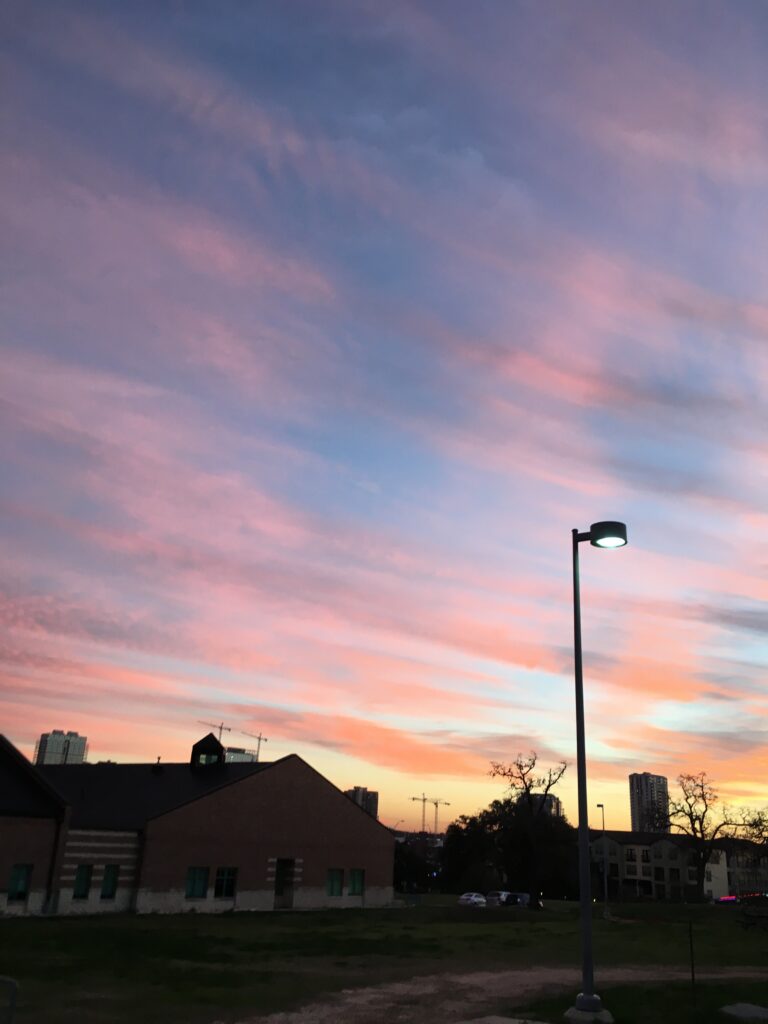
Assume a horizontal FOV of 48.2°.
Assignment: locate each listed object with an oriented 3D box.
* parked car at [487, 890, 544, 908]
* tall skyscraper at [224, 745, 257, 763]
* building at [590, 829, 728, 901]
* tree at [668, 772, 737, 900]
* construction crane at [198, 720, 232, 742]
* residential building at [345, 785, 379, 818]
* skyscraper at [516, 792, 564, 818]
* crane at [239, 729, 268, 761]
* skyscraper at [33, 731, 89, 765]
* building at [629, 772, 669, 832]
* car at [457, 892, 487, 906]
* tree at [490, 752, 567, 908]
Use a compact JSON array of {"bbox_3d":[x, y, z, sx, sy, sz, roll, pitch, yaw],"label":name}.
[{"bbox_3d":[15.479,45.898,101.752,1.950,1.600,4.900,-15,-27,40],"label":"parked car"},{"bbox_3d":[-157.347,299.041,914.320,31.000,89.000,28.000,13,-23,-24],"label":"tall skyscraper"},{"bbox_3d":[50.957,65.897,159.902,22.500,11.910,15.000,3,-21,0],"label":"building"},{"bbox_3d":[43.439,44.211,117.227,8.000,15.740,7.800,3,-21,0],"label":"tree"},{"bbox_3d":[-192.766,290.789,939.171,7.000,118.230,70.000,-4,-22,18],"label":"construction crane"},{"bbox_3d":[-26.415,332.967,939.900,33.000,57.330,28.000,9,-21,-14],"label":"residential building"},{"bbox_3d":[153.592,306.095,840.122,41.000,56.070,28.000,9,-21,-14],"label":"skyscraper"},{"bbox_3d":[-147.416,293.856,930.430,7.000,111.080,68.000,-1,-21,12],"label":"crane"},{"bbox_3d":[-337.968,273.035,874.084,40.000,90.350,34.000,14,-23,-26],"label":"skyscraper"},{"bbox_3d":[260.015,298.663,836.199,29.000,78.340,27.000,20,-26,-37],"label":"building"},{"bbox_3d":[10.735,47.319,104.764,1.800,1.430,4.500,-8,-23,28],"label":"car"},{"bbox_3d":[15.376,34.070,92.279,7.600,15.450,7.200,3,-21,0],"label":"tree"}]

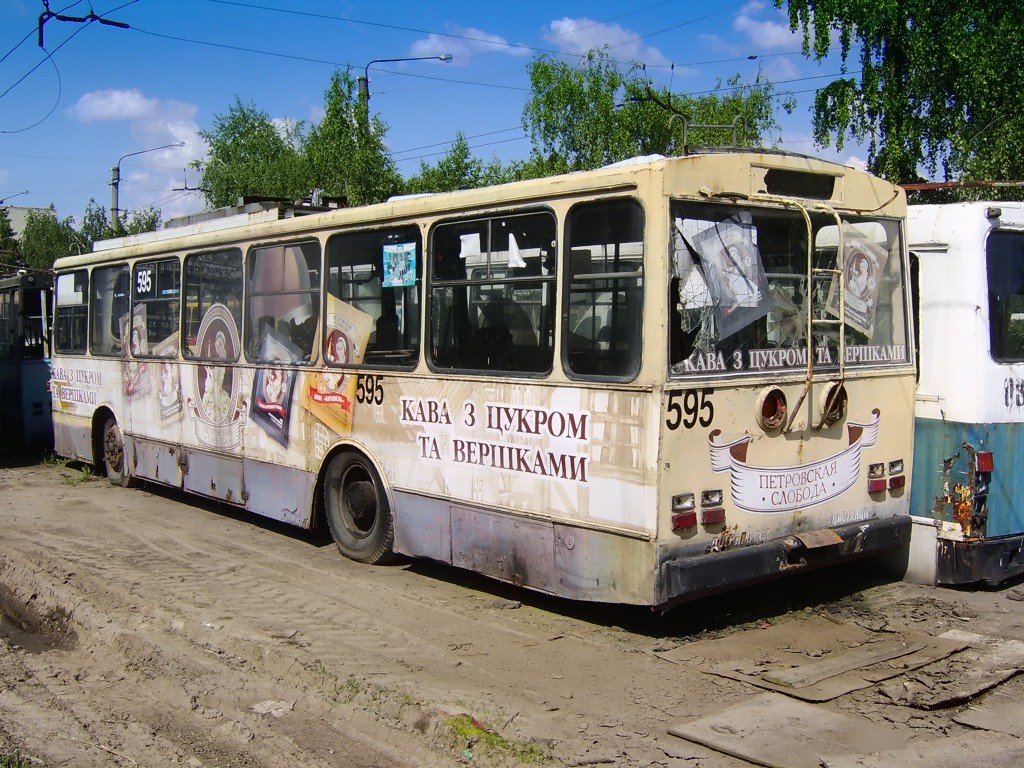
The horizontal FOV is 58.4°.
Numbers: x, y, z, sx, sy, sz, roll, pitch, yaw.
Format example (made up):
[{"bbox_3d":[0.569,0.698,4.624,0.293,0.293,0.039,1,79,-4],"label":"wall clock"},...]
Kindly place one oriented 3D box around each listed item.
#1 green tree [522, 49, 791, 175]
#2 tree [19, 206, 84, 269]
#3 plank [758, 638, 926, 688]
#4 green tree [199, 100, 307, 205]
[{"bbox_3d":[3.524,-3.837,22.295,6.300,8.450,5.000,-1,4,0],"label":"green tree"},{"bbox_3d":[-21.041,-4.407,42.261,3.400,7.460,3.200,-1,4,0],"label":"tree"},{"bbox_3d":[1.955,1.596,5.295,1.160,0.030,0.180,-3,5,-30],"label":"plank"},{"bbox_3d":[-7.581,-4.145,27.302,3.800,8.660,3.600,-1,4,0],"label":"green tree"}]

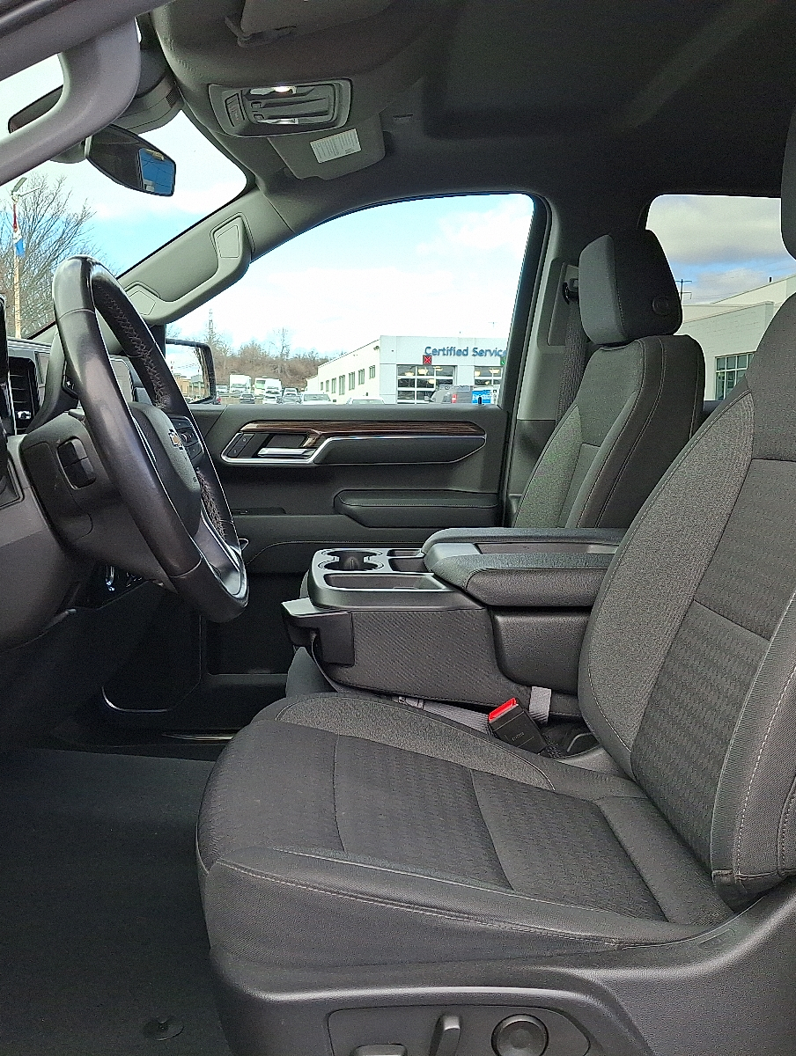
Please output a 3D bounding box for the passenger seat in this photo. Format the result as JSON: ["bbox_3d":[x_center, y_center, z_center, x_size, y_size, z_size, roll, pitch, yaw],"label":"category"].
[{"bbox_3d":[0.302,-0.158,1.794,0.360,0.690,0.520,0,7,-2],"label":"passenger seat"}]

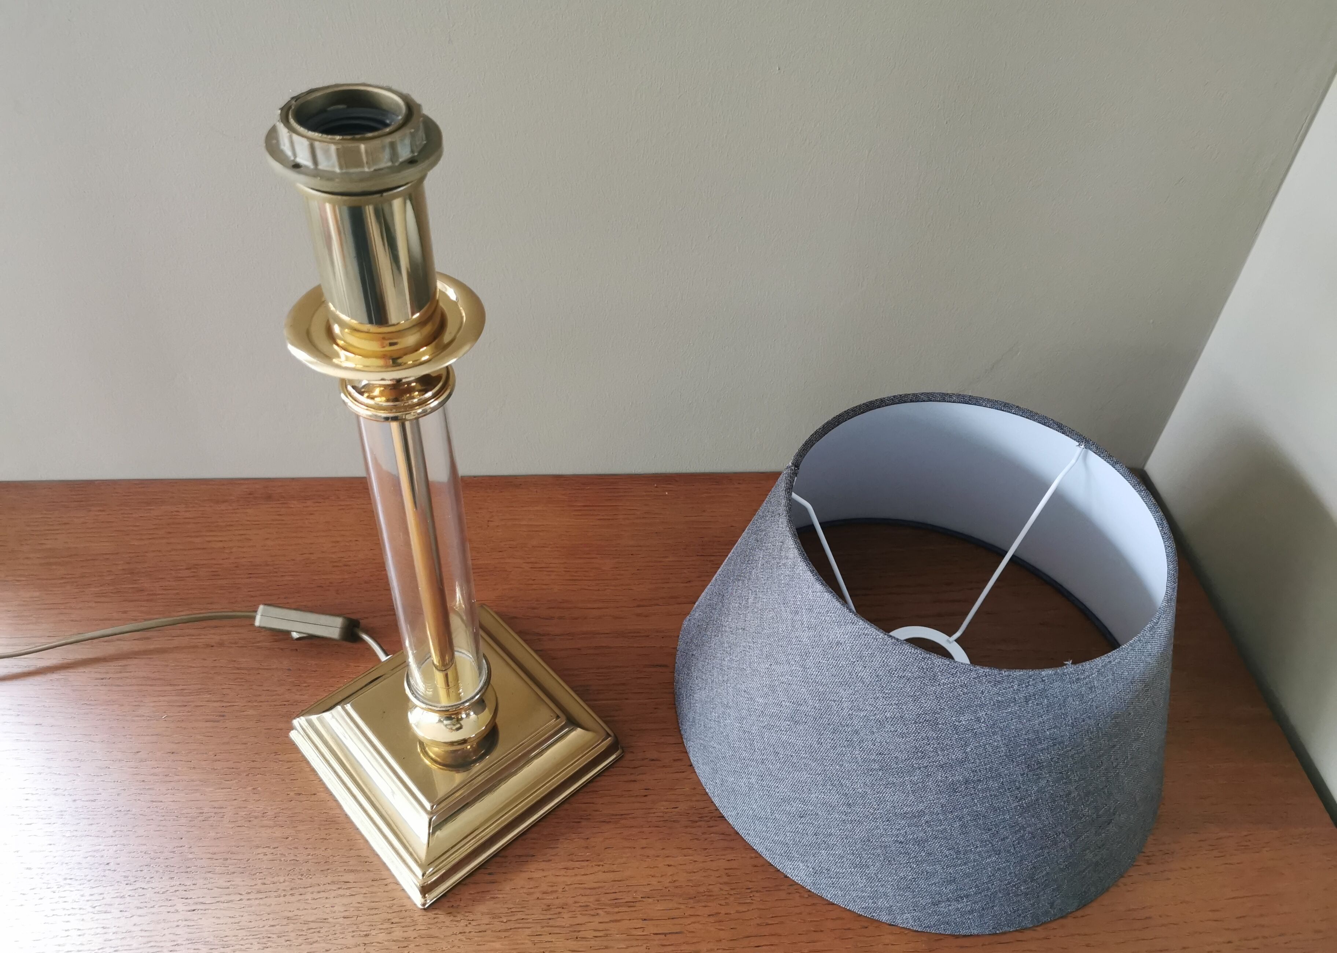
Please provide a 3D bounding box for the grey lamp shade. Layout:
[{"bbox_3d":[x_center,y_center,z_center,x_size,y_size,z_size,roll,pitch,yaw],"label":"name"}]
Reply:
[{"bbox_3d":[0.157,0.076,0.594,0.301,0.157,0.301,3,43,0],"label":"grey lamp shade"}]

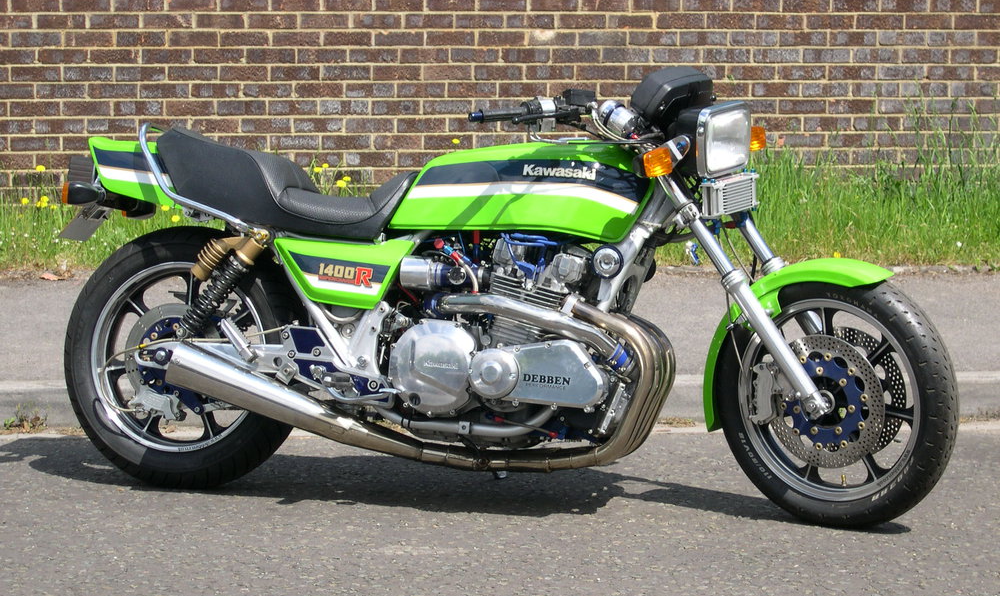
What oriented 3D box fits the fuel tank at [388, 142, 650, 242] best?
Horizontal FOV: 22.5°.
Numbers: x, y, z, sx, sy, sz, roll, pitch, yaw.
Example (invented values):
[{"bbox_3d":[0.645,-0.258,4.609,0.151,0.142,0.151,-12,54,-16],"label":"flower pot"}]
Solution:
[{"bbox_3d":[0.068,-0.260,6.273,0.665,0.256,0.310,2,-4,16],"label":"fuel tank"}]

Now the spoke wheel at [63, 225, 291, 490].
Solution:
[{"bbox_3d":[-0.806,0.156,6.483,0.677,0.677,0.166,2,-4,16],"label":"spoke wheel"}]

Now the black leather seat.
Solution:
[{"bbox_3d":[-0.528,-0.287,6.442,0.705,0.288,0.270,2,-4,16],"label":"black leather seat"}]

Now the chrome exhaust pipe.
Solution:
[{"bbox_3d":[-0.198,0.217,6.272,1.230,0.420,0.450,2,-4,16],"label":"chrome exhaust pipe"}]

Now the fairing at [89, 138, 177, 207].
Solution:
[{"bbox_3d":[-0.919,-0.319,6.553,0.290,0.193,0.240,2,-4,16],"label":"fairing"}]

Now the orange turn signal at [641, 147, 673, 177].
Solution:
[{"bbox_3d":[0.366,-0.319,5.948,0.053,0.068,0.080,4,11,36],"label":"orange turn signal"}]

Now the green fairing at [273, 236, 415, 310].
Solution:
[{"bbox_3d":[-0.390,-0.060,6.249,0.377,0.177,0.080,2,-4,16],"label":"green fairing"}]

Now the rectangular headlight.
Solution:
[{"bbox_3d":[0.518,-0.385,6.100,0.098,0.161,0.206,4,11,36],"label":"rectangular headlight"}]

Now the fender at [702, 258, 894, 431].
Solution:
[{"bbox_3d":[0.707,0.121,6.063,0.520,0.458,0.156,4,11,36],"label":"fender"}]

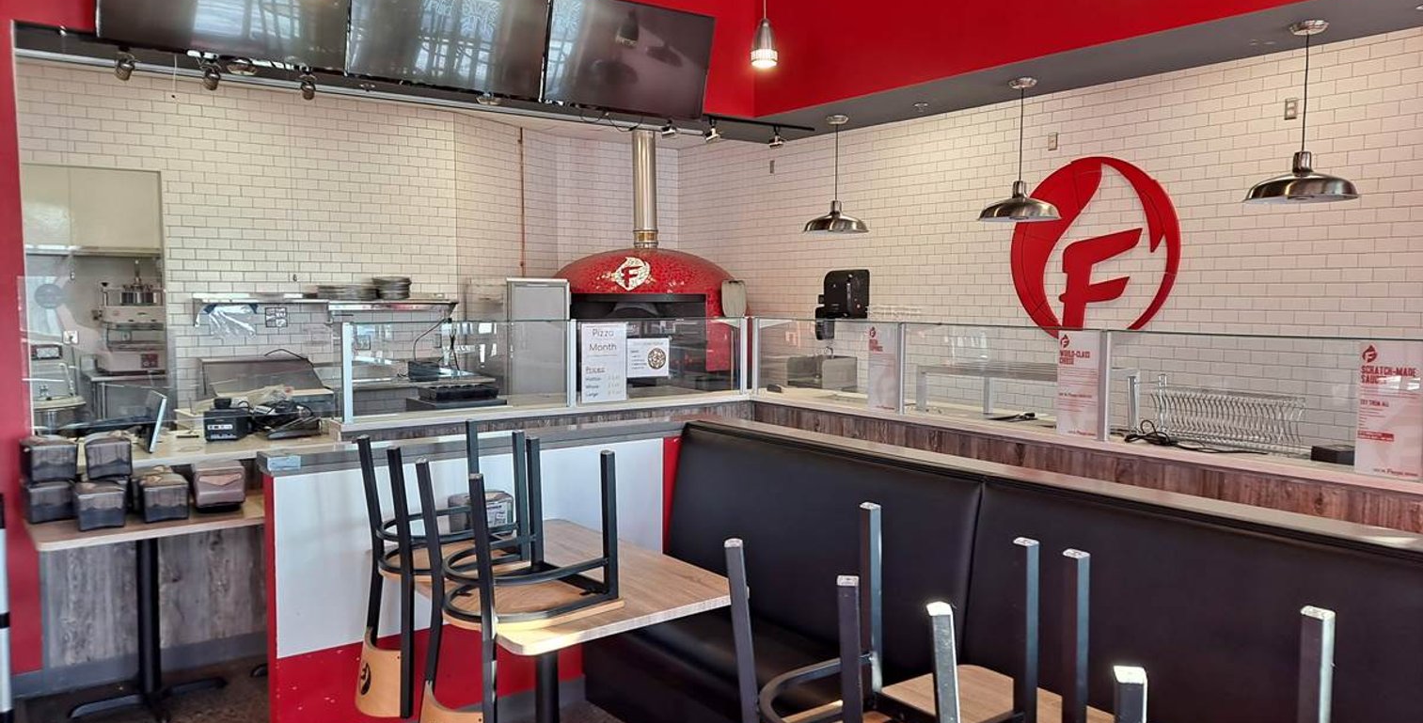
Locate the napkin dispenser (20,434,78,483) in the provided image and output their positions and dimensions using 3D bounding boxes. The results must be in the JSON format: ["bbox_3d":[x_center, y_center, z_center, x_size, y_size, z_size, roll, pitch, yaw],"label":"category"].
[{"bbox_3d":[-2.610,0.388,4.074,0.150,0.150,0.180,-3,5,-36],"label":"napkin dispenser"}]

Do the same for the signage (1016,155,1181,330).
[{"bbox_3d":[2.446,-0.693,6.636,0.040,1.225,1.235,-2,5,-36],"label":"signage"}]

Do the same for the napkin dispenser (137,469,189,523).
[{"bbox_3d":[-2.136,0.530,4.002,0.158,0.152,0.195,-2,4,-30],"label":"napkin dispenser"}]

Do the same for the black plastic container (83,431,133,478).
[{"bbox_3d":[-2.406,0.374,4.104,0.153,0.148,0.195,-2,5,-36],"label":"black plastic container"}]

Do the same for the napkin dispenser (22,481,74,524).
[{"bbox_3d":[-2.595,0.537,4.046,0.150,0.150,0.180,-3,5,-36],"label":"napkin dispenser"}]

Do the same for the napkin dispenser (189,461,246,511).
[{"bbox_3d":[-2.031,0.511,4.239,0.170,0.180,0.170,-3,5,-36],"label":"napkin dispenser"}]

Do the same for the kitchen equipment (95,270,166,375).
[{"bbox_3d":[-4.851,-0.334,8.649,0.460,0.880,0.580,-2,5,-36],"label":"kitchen equipment"}]

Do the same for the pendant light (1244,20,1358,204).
[{"bbox_3d":[3.010,-1.255,5.204,0.495,0.865,0.495,-2,5,-36],"label":"pendant light"}]

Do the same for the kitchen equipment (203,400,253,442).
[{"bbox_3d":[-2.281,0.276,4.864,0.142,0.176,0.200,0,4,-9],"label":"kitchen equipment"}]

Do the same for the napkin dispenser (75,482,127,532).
[{"bbox_3d":[-2.334,0.546,3.921,0.150,0.150,0.190,-3,5,-36],"label":"napkin dispenser"}]

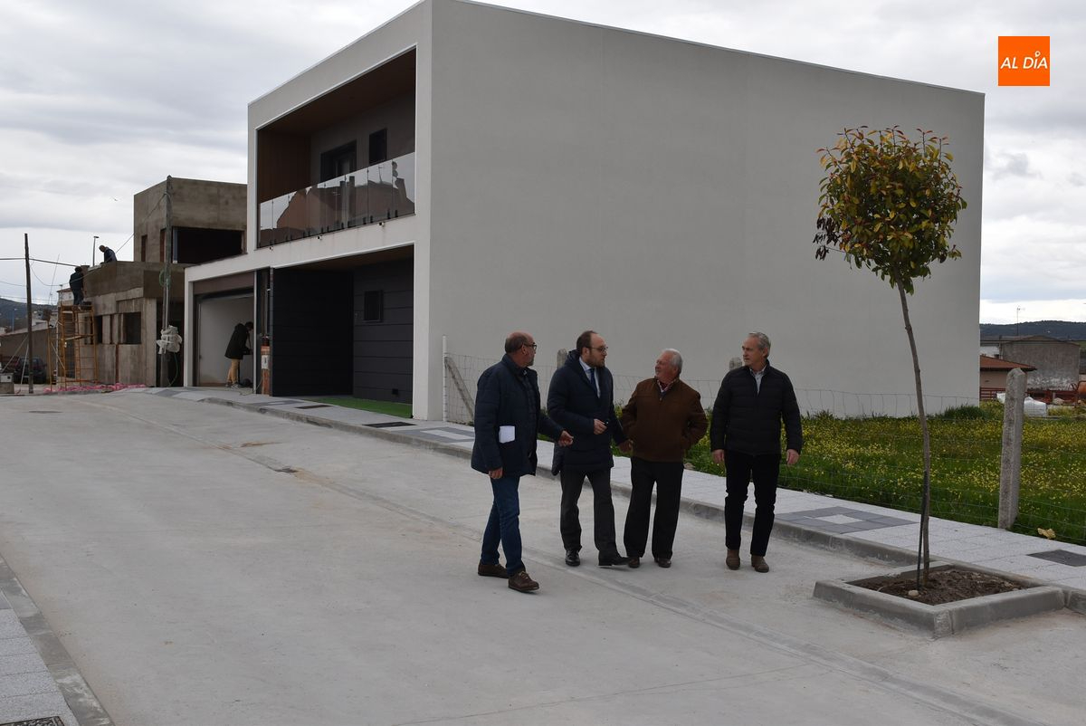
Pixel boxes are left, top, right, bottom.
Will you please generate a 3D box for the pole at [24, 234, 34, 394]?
[{"bbox_3d":[-19.634,-1.883,41.500,0.170,6.100,0.170,-2,0,-33],"label":"pole"}]

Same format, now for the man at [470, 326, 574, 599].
[{"bbox_3d":[-0.156,0.667,7.660,0.640,1.760,0.540,1,1,27],"label":"man"}]

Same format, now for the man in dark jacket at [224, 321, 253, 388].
[{"bbox_3d":[-7.493,-0.202,26.900,0.760,1.640,0.520,1,1,6],"label":"man in dark jacket"}]

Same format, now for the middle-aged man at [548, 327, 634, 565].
[{"bbox_3d":[0.351,0.644,8.180,0.620,1.770,0.460,0,1,-36],"label":"middle-aged man"}]

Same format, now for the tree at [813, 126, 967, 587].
[{"bbox_3d":[2.347,-0.049,7.350,1.030,3.100,1.000,1,1,18],"label":"tree"}]

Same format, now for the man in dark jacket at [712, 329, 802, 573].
[{"bbox_3d":[1.608,0.666,8.200,0.670,1.790,0.420,1,1,2],"label":"man in dark jacket"}]

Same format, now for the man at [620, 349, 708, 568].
[{"bbox_3d":[0.921,0.722,8.220,0.630,1.650,0.430,1,1,6],"label":"man"}]

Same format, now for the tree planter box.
[{"bbox_3d":[2.640,1.545,7.260,1.310,0.130,0.950,0,3,-33],"label":"tree planter box"}]

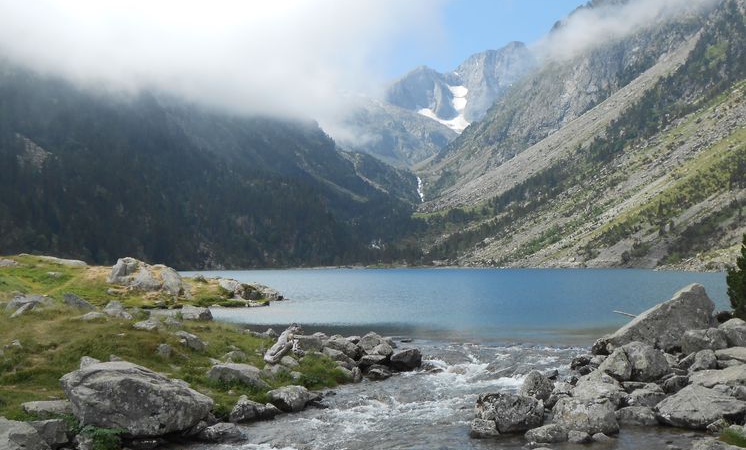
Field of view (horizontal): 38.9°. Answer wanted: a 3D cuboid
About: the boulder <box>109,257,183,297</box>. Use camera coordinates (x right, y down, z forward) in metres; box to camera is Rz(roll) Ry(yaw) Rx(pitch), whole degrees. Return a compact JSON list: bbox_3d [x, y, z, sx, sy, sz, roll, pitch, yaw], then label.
[{"bbox_3d":[-11.415,2.584,53.000,3.750,1.850,2.800,0,-2,0],"label":"boulder"}]

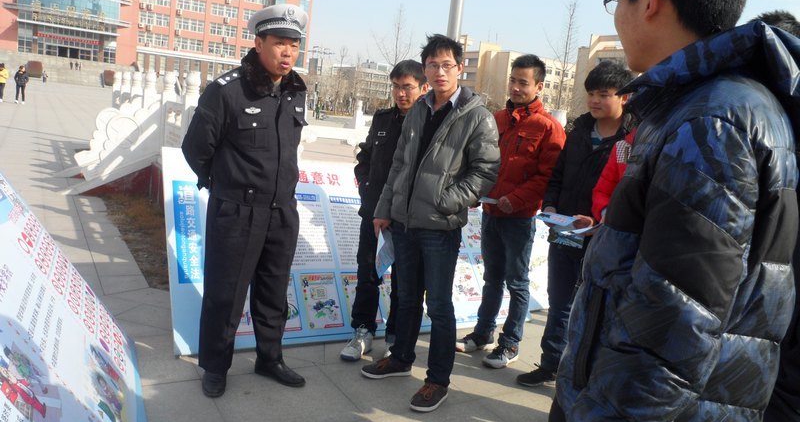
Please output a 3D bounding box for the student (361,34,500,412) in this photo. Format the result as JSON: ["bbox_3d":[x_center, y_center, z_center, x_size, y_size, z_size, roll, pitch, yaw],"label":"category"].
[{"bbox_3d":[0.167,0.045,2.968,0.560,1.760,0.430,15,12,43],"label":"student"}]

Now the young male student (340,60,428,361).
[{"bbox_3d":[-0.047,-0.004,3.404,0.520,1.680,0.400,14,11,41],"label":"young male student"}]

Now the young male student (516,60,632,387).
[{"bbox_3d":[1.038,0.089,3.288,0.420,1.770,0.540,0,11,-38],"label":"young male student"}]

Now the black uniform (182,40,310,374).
[{"bbox_3d":[-0.696,0.036,2.859,0.560,1.500,0.380,-1,12,-42],"label":"black uniform"}]

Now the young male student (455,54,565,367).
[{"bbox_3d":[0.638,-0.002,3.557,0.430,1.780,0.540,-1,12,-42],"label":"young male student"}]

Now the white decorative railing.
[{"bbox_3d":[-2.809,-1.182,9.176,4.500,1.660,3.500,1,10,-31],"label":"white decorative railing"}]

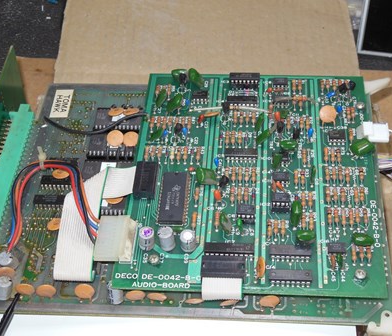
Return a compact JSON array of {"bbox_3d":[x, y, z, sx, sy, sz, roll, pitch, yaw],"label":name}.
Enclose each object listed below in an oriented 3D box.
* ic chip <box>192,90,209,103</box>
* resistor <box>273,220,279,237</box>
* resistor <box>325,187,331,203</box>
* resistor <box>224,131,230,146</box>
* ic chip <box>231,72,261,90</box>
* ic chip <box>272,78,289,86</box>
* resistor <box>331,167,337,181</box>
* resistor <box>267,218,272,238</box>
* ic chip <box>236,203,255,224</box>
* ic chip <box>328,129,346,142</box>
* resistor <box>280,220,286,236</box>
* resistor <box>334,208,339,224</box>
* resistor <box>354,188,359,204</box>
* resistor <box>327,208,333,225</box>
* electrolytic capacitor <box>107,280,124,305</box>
[{"bbox_3d":[0.003,-0.046,0.422,0.009,0.004,0.008,1,48,6],"label":"ic chip"},{"bbox_3d":[0.044,0.033,0.354,0.003,0.003,0.007,1,52,5],"label":"resistor"},{"bbox_3d":[0.075,0.015,0.364,0.003,0.003,0.008,1,52,6],"label":"resistor"},{"bbox_3d":[0.019,-0.019,0.396,0.003,0.003,0.008,1,52,6],"label":"resistor"},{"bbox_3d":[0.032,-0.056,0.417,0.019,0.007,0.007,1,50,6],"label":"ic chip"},{"bbox_3d":[0.055,-0.056,0.425,0.010,0.004,0.007,1,51,6],"label":"ic chip"},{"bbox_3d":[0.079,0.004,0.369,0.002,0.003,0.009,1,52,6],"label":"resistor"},{"bbox_3d":[0.040,0.033,0.354,0.003,0.003,0.009,2,52,6],"label":"resistor"},{"bbox_3d":[0.027,0.025,0.358,0.010,0.008,0.009,1,52,6],"label":"ic chip"},{"bbox_3d":[0.085,-0.019,0.392,0.010,0.004,0.007,1,51,6],"label":"ic chip"},{"bbox_3d":[0.047,0.032,0.346,0.003,0.003,0.007,1,50,6],"label":"resistor"},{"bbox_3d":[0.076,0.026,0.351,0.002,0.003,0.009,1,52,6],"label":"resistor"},{"bbox_3d":[0.090,0.015,0.363,0.003,0.003,0.008,1,52,6],"label":"resistor"},{"bbox_3d":[0.073,0.026,0.351,0.002,0.002,0.007,1,49,6],"label":"resistor"},{"bbox_3d":[-0.043,0.066,0.342,0.008,0.011,0.008,5,48,1],"label":"electrolytic capacitor"}]

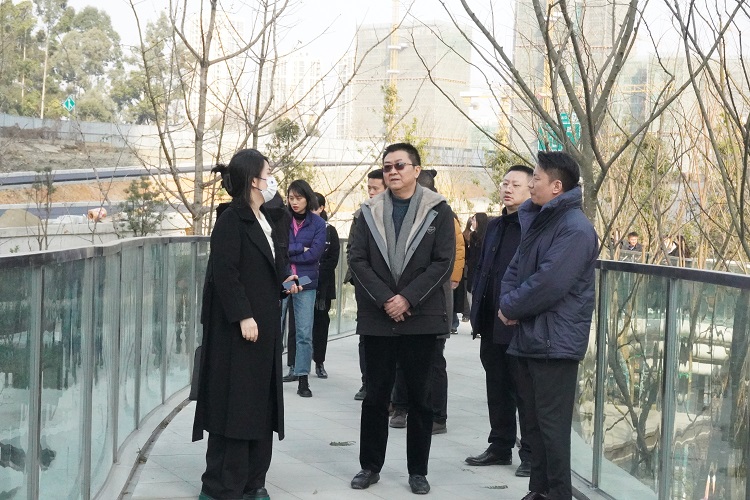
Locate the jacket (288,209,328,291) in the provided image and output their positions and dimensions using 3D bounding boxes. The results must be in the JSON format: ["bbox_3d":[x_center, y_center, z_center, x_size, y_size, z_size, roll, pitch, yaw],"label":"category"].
[{"bbox_3d":[-0.556,0.004,10.550,0.470,0.620,0.340,1,1,30],"label":"jacket"}]

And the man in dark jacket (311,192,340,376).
[{"bbox_3d":[-0.513,0.310,11.850,0.500,1.630,0.370,1,1,37],"label":"man in dark jacket"}]

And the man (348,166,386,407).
[{"bbox_3d":[0.011,0.260,10.500,0.530,1.750,0.380,1,1,37],"label":"man"}]

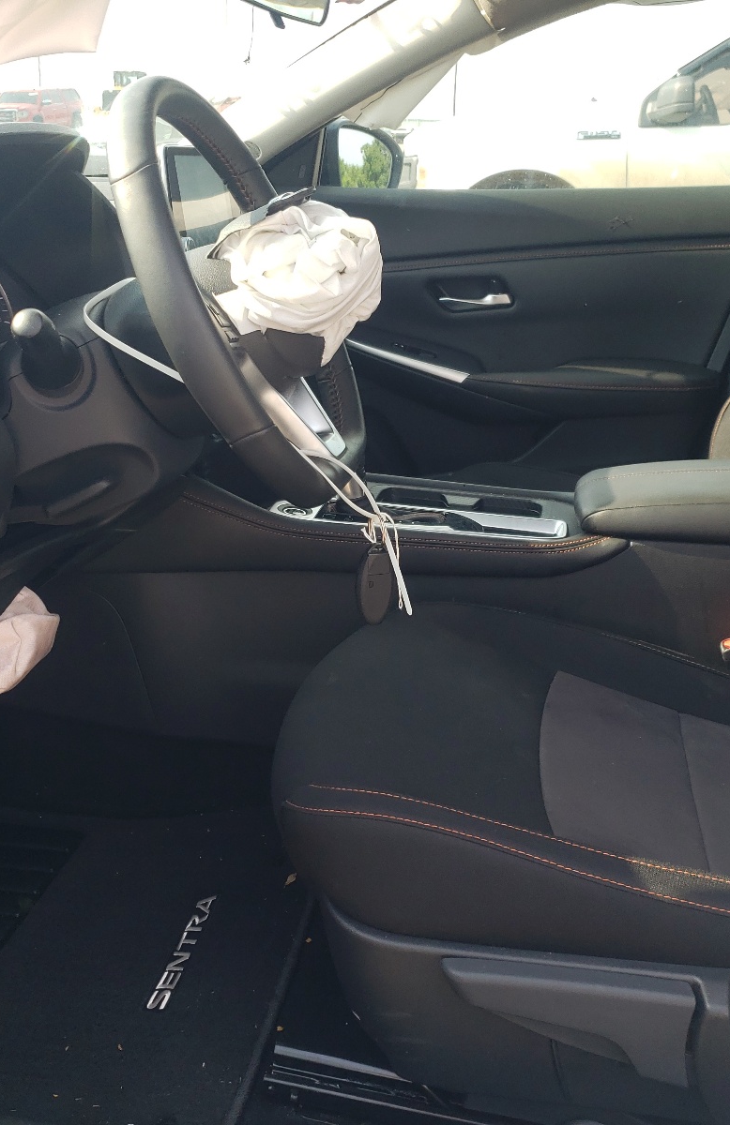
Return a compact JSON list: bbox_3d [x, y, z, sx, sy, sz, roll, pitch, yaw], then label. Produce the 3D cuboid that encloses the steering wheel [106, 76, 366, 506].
[{"bbox_3d":[-0.102,-0.221,0.938,0.100,0.360,0.370,-20,14,18],"label":"steering wheel"}]

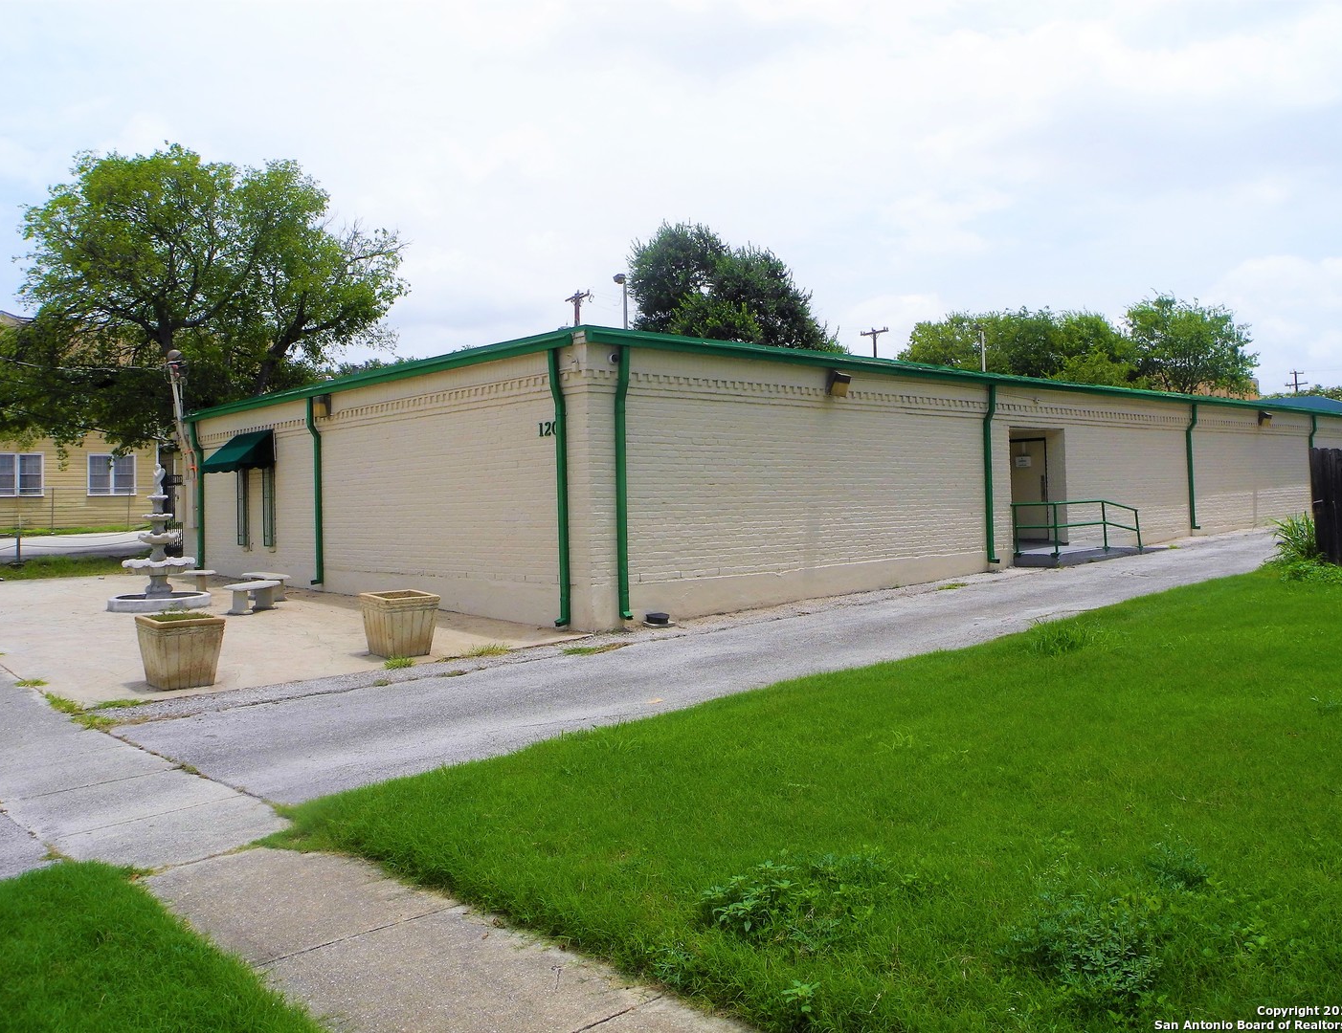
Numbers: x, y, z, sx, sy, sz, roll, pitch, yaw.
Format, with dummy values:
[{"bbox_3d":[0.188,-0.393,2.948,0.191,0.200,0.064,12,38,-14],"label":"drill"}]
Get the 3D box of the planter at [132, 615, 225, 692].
[{"bbox_3d":[-4.807,1.327,10.936,0.635,0.645,0.635,-2,3,-43],"label":"planter"}]

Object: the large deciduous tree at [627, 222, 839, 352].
[{"bbox_3d":[2.391,-5.425,44.045,9.000,12.400,9.000,-2,1,-42],"label":"large deciduous tree"}]

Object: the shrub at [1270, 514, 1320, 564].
[{"bbox_3d":[10.341,0.318,18.397,0.950,0.840,0.950,-2,1,-42],"label":"shrub"}]

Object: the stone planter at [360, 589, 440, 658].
[{"bbox_3d":[-2.994,1.190,12.303,0.635,0.645,0.635,-2,4,-42],"label":"stone planter"}]

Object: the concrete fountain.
[{"bbox_3d":[-7.600,0.295,16.492,1.400,2.140,1.400,-2,1,-42],"label":"concrete fountain"}]

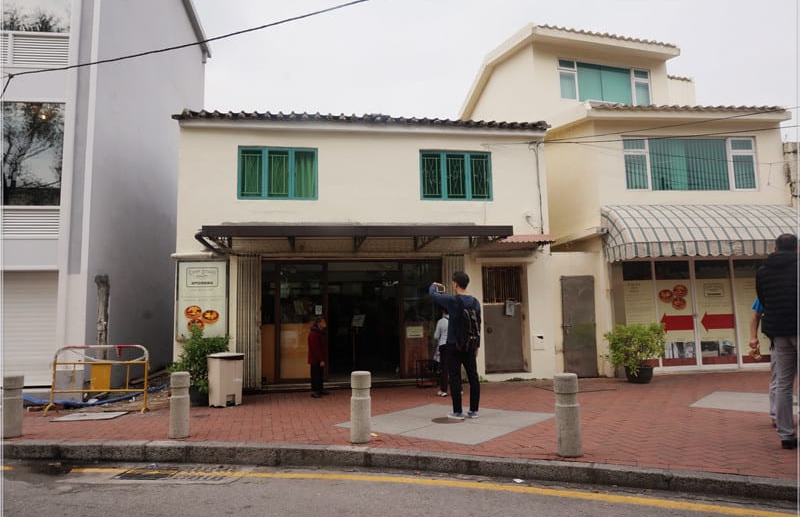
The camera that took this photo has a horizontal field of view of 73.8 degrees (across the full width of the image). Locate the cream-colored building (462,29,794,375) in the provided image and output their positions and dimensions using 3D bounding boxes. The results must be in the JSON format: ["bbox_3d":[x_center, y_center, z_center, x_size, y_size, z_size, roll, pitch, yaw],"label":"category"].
[{"bbox_3d":[5.445,-1.630,15.022,5.100,8.800,9.000,-1,-7,-7],"label":"cream-colored building"}]

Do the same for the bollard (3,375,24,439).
[{"bbox_3d":[-4.515,1.721,6.231,0.210,0.700,0.210,-1,-7,0],"label":"bollard"}]

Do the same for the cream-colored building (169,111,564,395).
[{"bbox_3d":[-0.989,0.169,12.724,7.150,5.100,6.800,0,-7,-9],"label":"cream-colored building"}]

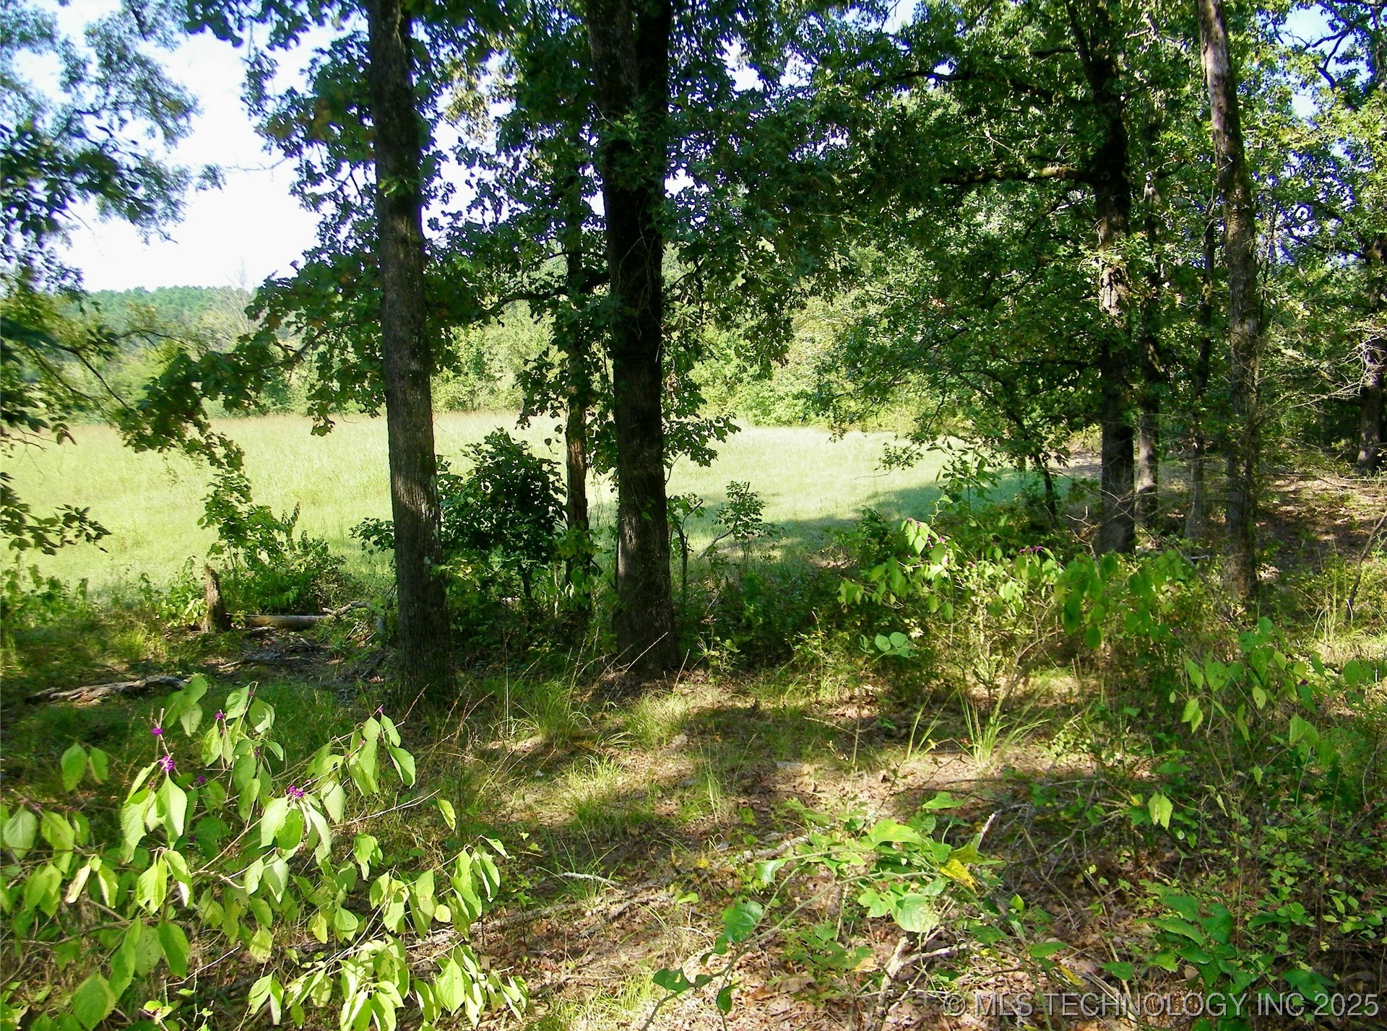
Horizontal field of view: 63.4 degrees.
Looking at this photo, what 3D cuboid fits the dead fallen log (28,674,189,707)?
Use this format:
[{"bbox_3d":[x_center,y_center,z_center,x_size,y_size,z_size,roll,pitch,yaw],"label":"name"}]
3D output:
[{"bbox_3d":[-3.240,0.956,6.247,0.828,0.120,0.170,-4,6,-22],"label":"dead fallen log"}]

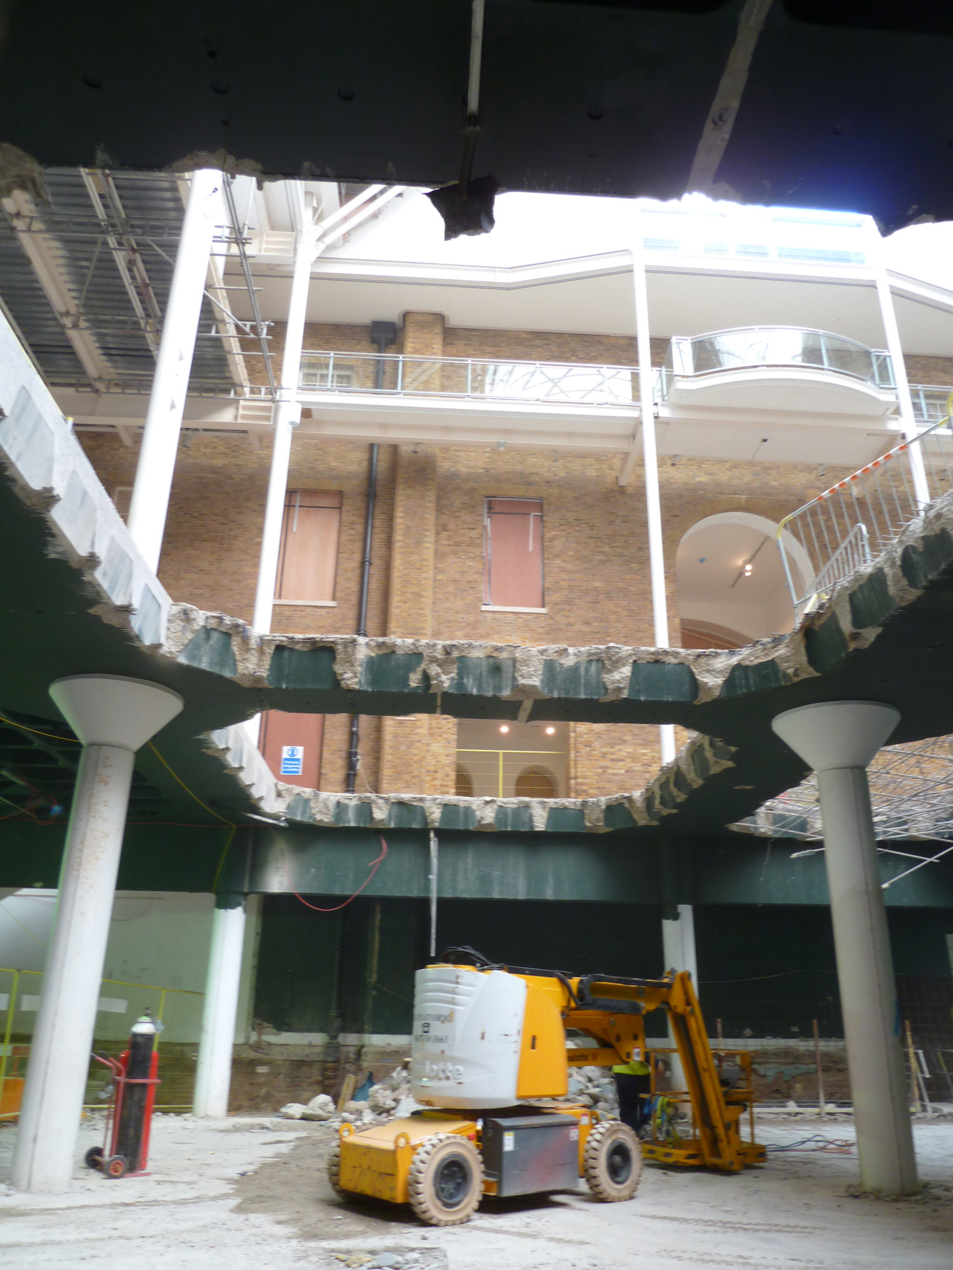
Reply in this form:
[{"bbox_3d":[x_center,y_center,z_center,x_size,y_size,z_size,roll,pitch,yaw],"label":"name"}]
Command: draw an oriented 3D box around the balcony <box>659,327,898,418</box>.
[{"bbox_3d":[6.516,-5.567,19.434,4.950,1.370,1.250,2,-22,-2],"label":"balcony"}]

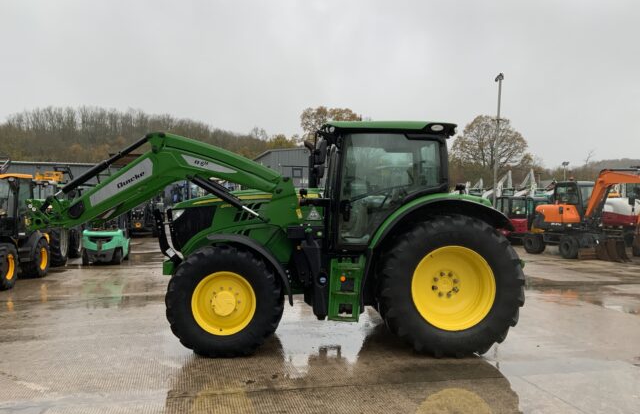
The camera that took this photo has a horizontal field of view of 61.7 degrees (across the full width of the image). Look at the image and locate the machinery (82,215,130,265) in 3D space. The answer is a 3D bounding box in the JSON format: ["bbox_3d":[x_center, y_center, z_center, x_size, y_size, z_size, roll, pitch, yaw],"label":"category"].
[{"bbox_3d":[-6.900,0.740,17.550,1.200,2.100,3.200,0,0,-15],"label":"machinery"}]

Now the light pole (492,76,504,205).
[{"bbox_3d":[8.560,-2.300,26.000,0.450,8.270,0.450,2,0,37],"label":"light pole"}]

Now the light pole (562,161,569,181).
[{"bbox_3d":[29.700,-1.800,65.000,0.800,7.200,0.400,0,0,20],"label":"light pole"}]

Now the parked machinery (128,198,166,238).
[{"bbox_3d":[-10.950,0.400,33.200,2.300,2.800,4.400,0,0,-10],"label":"parked machinery"}]

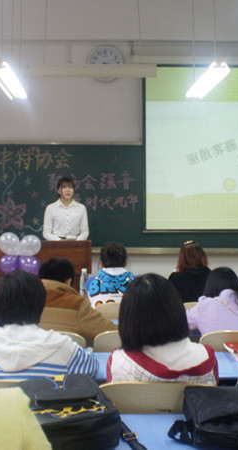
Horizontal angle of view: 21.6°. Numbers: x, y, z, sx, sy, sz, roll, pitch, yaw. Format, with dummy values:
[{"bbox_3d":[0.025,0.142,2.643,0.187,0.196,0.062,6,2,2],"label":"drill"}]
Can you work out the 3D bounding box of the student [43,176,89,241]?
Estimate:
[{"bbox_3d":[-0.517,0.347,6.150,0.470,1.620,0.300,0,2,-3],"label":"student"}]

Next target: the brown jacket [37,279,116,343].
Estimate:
[{"bbox_3d":[-0.280,0.577,3.580,0.540,0.600,0.450,0,1,3],"label":"brown jacket"}]

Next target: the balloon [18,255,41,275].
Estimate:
[{"bbox_3d":[-0.759,0.349,5.350,0.190,0.190,0.190,0,2,-3],"label":"balloon"}]

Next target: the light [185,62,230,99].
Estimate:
[{"bbox_3d":[0.684,-1.113,4.850,0.170,0.090,1.260,0,2,-3],"label":"light"}]

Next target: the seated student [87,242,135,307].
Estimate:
[{"bbox_3d":[-0.055,0.724,4.680,0.450,1.200,0.700,0,1,-3],"label":"seated student"}]

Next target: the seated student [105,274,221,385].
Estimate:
[{"bbox_3d":[0.159,0.775,2.450,0.440,1.200,0.660,0,2,-3],"label":"seated student"}]

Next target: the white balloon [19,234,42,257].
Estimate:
[{"bbox_3d":[-0.744,0.174,5.260,0.185,0.185,0.185,0,1,-3],"label":"white balloon"}]

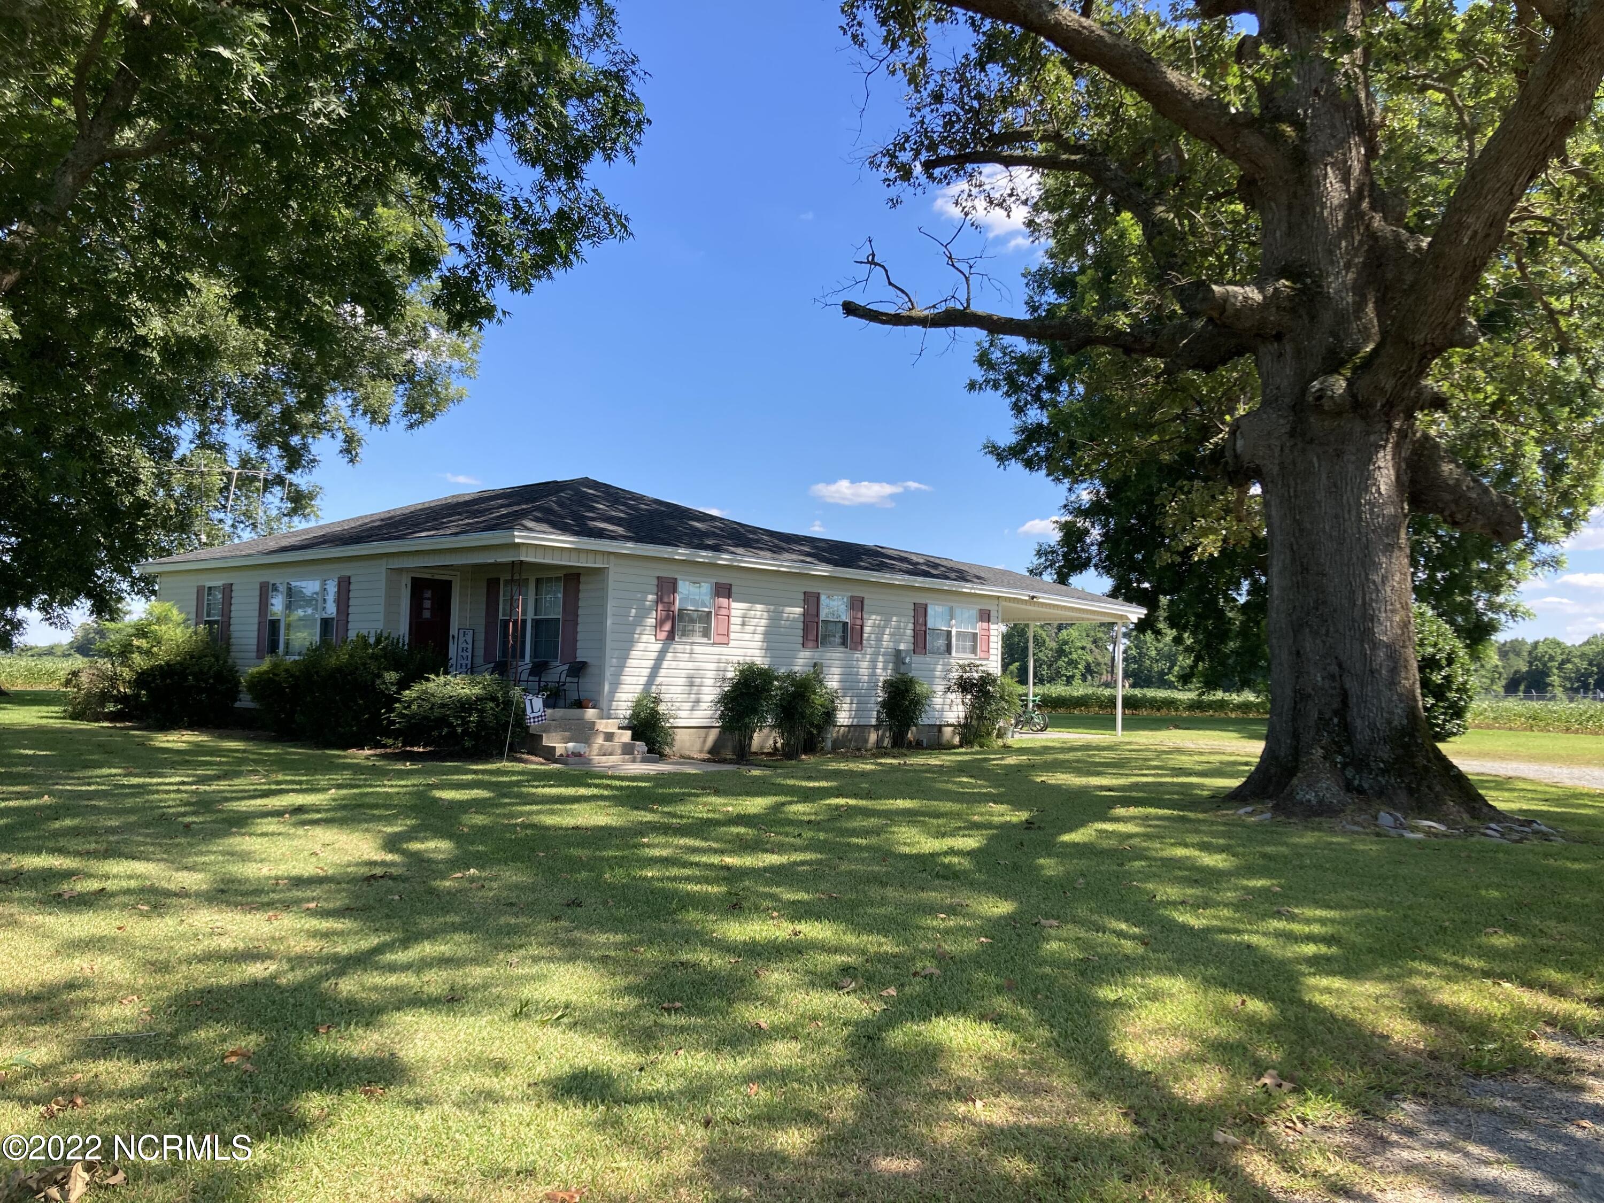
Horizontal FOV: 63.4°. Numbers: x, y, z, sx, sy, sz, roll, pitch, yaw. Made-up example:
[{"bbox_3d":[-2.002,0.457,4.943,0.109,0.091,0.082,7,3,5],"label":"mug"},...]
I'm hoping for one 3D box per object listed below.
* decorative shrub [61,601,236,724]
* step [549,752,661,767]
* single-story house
[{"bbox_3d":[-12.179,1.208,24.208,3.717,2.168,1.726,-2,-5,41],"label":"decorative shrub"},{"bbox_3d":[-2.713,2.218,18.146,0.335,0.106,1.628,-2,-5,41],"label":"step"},{"bbox_3d":[-2.369,0.222,29.189,12.302,5.575,19.231,-2,-5,41],"label":"single-story house"}]

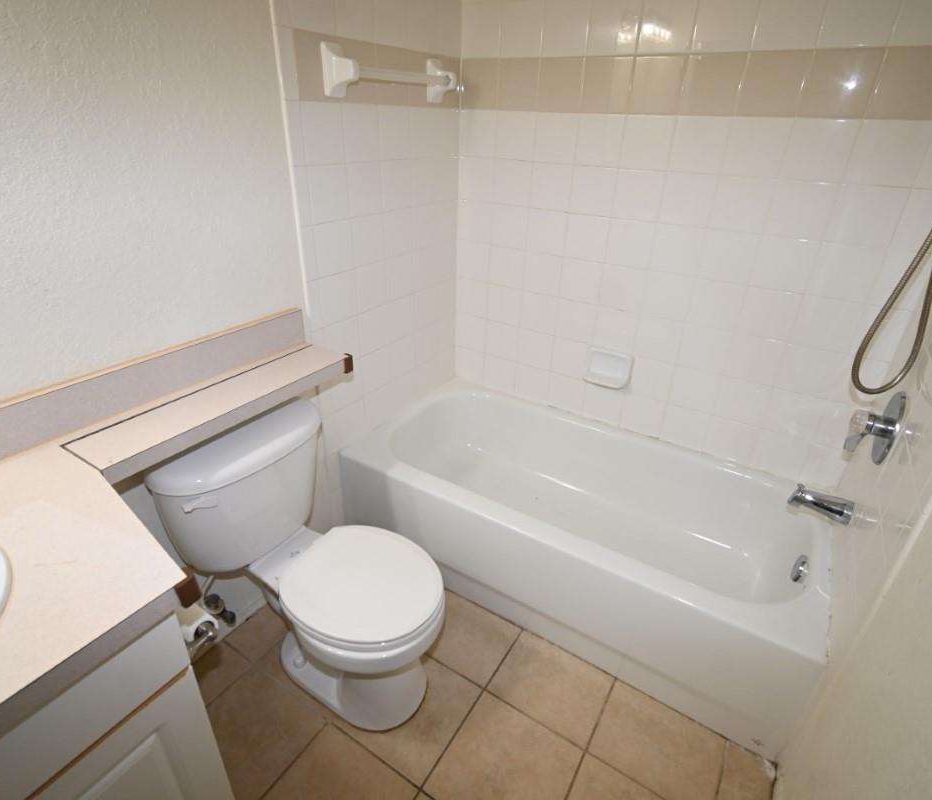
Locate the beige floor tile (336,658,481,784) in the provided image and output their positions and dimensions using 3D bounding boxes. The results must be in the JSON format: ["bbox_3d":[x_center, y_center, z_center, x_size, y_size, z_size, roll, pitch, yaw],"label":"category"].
[{"bbox_3d":[-0.159,0.853,1.396,0.304,0.009,0.304,18,32,27],"label":"beige floor tile"}]

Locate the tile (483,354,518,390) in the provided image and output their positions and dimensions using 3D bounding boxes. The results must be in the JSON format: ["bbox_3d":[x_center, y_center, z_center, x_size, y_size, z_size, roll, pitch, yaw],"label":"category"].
[{"bbox_3d":[0.155,-0.124,2.239,0.153,0.153,0.010,17,33,26],"label":"tile"}]

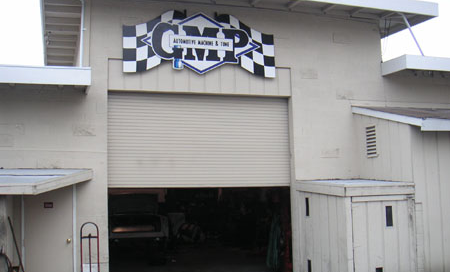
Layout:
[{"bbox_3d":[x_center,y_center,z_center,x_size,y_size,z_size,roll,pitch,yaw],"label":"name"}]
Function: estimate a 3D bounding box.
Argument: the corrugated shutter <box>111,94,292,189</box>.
[{"bbox_3d":[-0.419,0.073,9.580,3.582,1.830,0.070,1,-5,-14],"label":"corrugated shutter"}]

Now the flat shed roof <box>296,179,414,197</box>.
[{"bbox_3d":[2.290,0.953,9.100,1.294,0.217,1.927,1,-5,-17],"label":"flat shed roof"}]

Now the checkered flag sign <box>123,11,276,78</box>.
[{"bbox_3d":[-0.436,-1.782,9.521,2.996,1.214,0.080,1,-5,-14],"label":"checkered flag sign"}]

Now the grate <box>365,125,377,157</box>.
[{"bbox_3d":[2.832,0.106,9.597,0.050,0.570,0.360,1,-5,-16],"label":"grate"}]

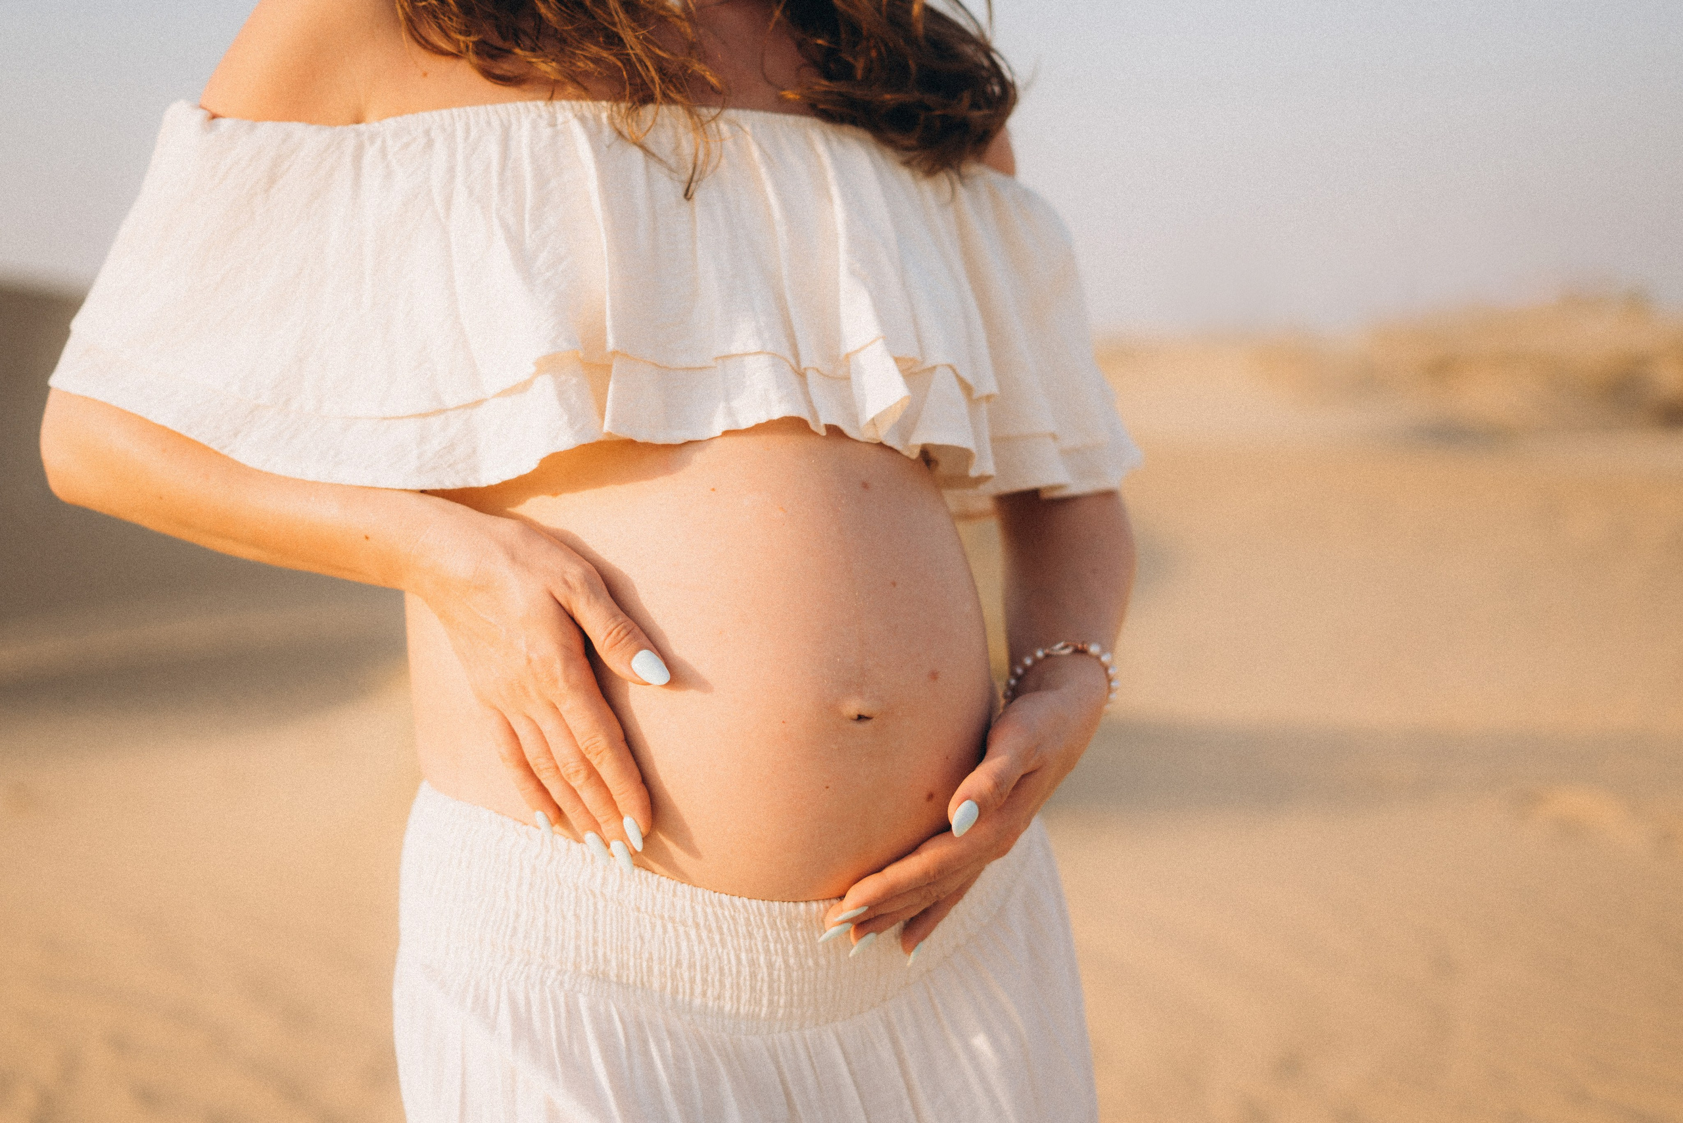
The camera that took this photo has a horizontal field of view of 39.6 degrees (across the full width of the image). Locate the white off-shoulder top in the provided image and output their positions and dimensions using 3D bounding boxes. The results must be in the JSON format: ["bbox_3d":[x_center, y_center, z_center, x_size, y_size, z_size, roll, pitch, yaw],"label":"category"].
[{"bbox_3d":[-0.098,-0.131,1.203,0.575,0.190,0.280,-3,6,-28],"label":"white off-shoulder top"}]

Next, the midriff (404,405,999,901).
[{"bbox_3d":[-0.072,0.034,1.213,0.305,0.220,0.300,-3,6,-28],"label":"midriff"}]

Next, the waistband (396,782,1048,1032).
[{"bbox_3d":[-0.060,0.155,1.234,0.345,0.108,0.285,-3,6,-28],"label":"waistband"}]

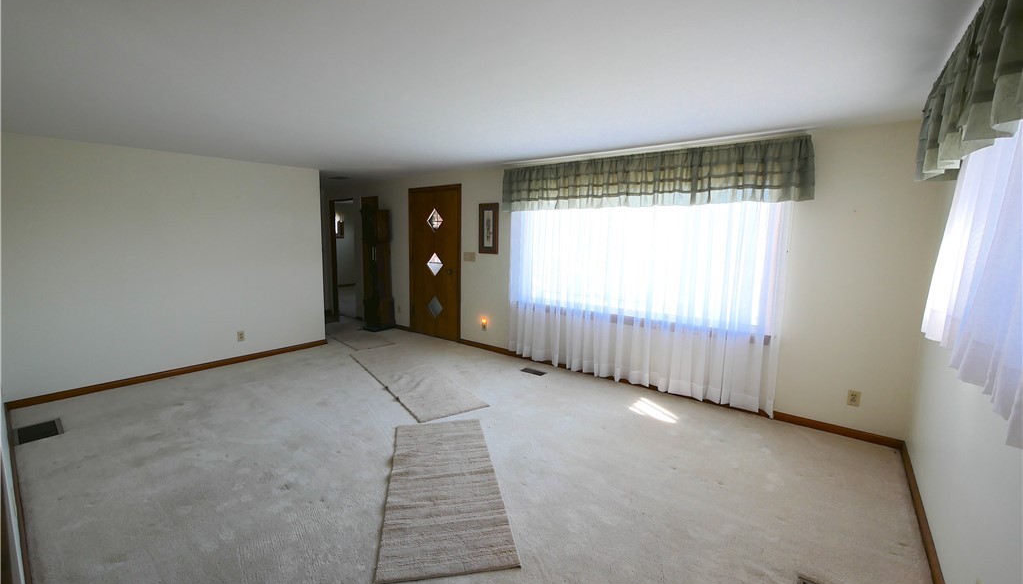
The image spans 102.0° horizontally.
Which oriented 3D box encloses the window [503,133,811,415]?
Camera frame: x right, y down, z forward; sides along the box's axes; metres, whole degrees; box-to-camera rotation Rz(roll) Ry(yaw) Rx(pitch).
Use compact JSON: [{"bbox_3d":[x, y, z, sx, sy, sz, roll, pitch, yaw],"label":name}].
[{"bbox_3d":[1.069,-0.201,4.145,2.983,2.234,0.150,7,10,38],"label":"window"}]

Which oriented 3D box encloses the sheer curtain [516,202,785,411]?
[{"bbox_3d":[1.047,-0.034,4.166,2.800,1.943,0.120,7,10,38],"label":"sheer curtain"}]

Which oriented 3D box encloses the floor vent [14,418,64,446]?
[{"bbox_3d":[-3.660,1.073,3.206,0.410,0.015,0.249,7,10,38],"label":"floor vent"}]

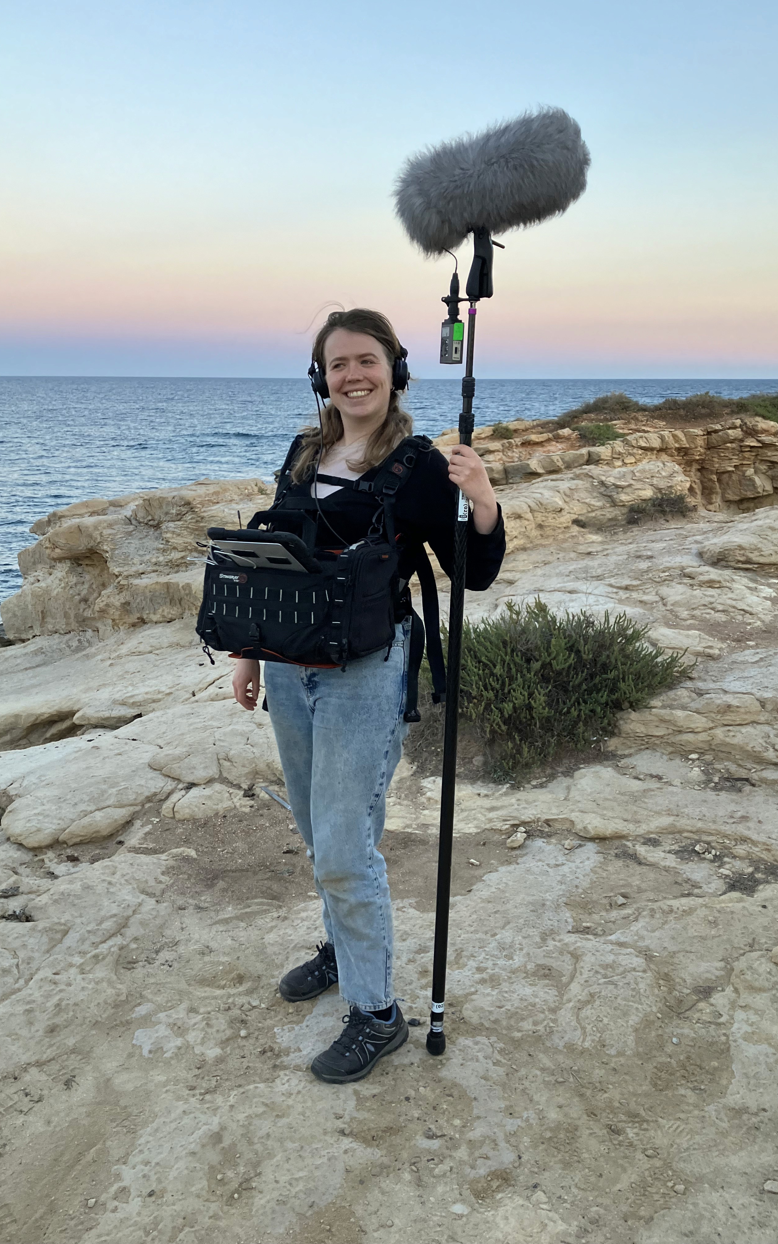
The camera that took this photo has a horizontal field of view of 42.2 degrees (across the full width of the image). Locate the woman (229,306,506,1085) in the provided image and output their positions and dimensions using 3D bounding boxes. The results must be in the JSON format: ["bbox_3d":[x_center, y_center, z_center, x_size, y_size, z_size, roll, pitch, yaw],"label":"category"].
[{"bbox_3d":[-0.046,0.176,2.245,0.640,1.680,0.420,11,17,37],"label":"woman"}]

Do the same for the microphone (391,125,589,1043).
[{"bbox_3d":[0.190,0.029,2.116,0.390,2.030,0.200,2,14,6],"label":"microphone"}]

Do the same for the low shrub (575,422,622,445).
[{"bbox_3d":[2.921,-2.616,14.000,0.640,0.310,0.500,2,14,8],"label":"low shrub"}]

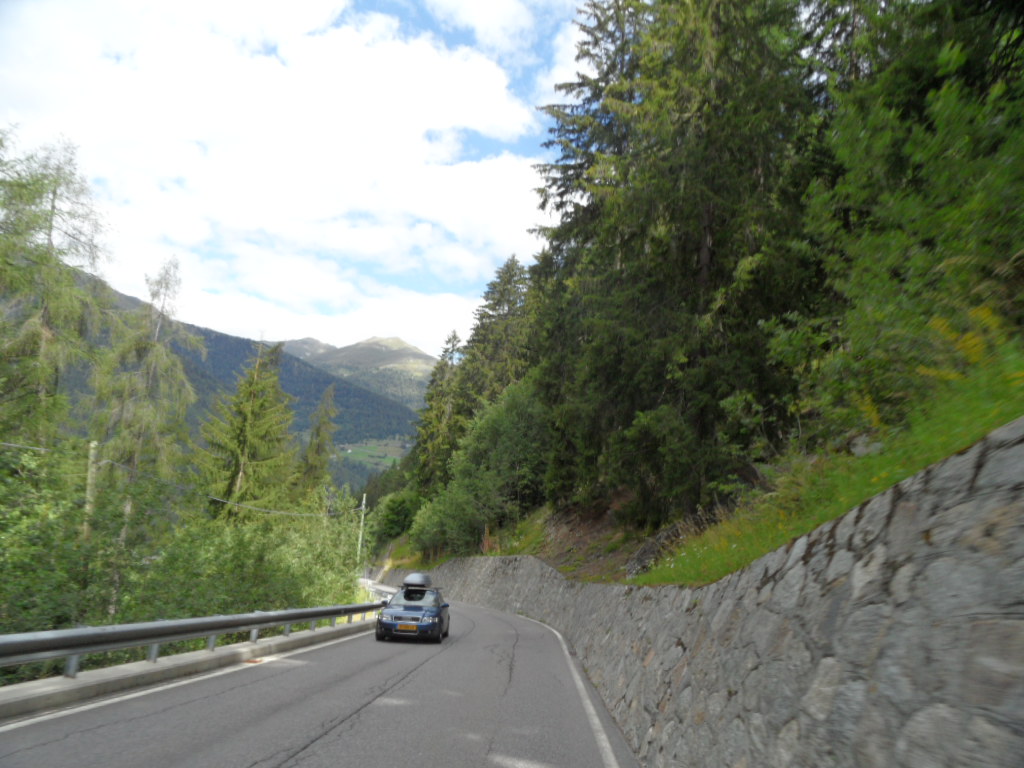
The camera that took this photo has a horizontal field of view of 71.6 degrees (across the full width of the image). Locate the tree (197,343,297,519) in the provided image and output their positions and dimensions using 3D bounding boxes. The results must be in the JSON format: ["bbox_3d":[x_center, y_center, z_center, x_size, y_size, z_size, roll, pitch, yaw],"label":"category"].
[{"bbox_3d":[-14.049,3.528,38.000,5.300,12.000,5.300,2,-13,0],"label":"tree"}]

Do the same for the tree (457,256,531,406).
[{"bbox_3d":[-0.875,-1.994,54.000,6.000,16.400,6.000,2,-13,0],"label":"tree"}]

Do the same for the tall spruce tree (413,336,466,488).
[{"bbox_3d":[-6.852,3.421,70.000,5.200,17.800,5.200,2,-13,0],"label":"tall spruce tree"}]

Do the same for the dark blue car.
[{"bbox_3d":[-2.788,6.595,21.105,1.810,1.830,4.550,2,-16,-1],"label":"dark blue car"}]

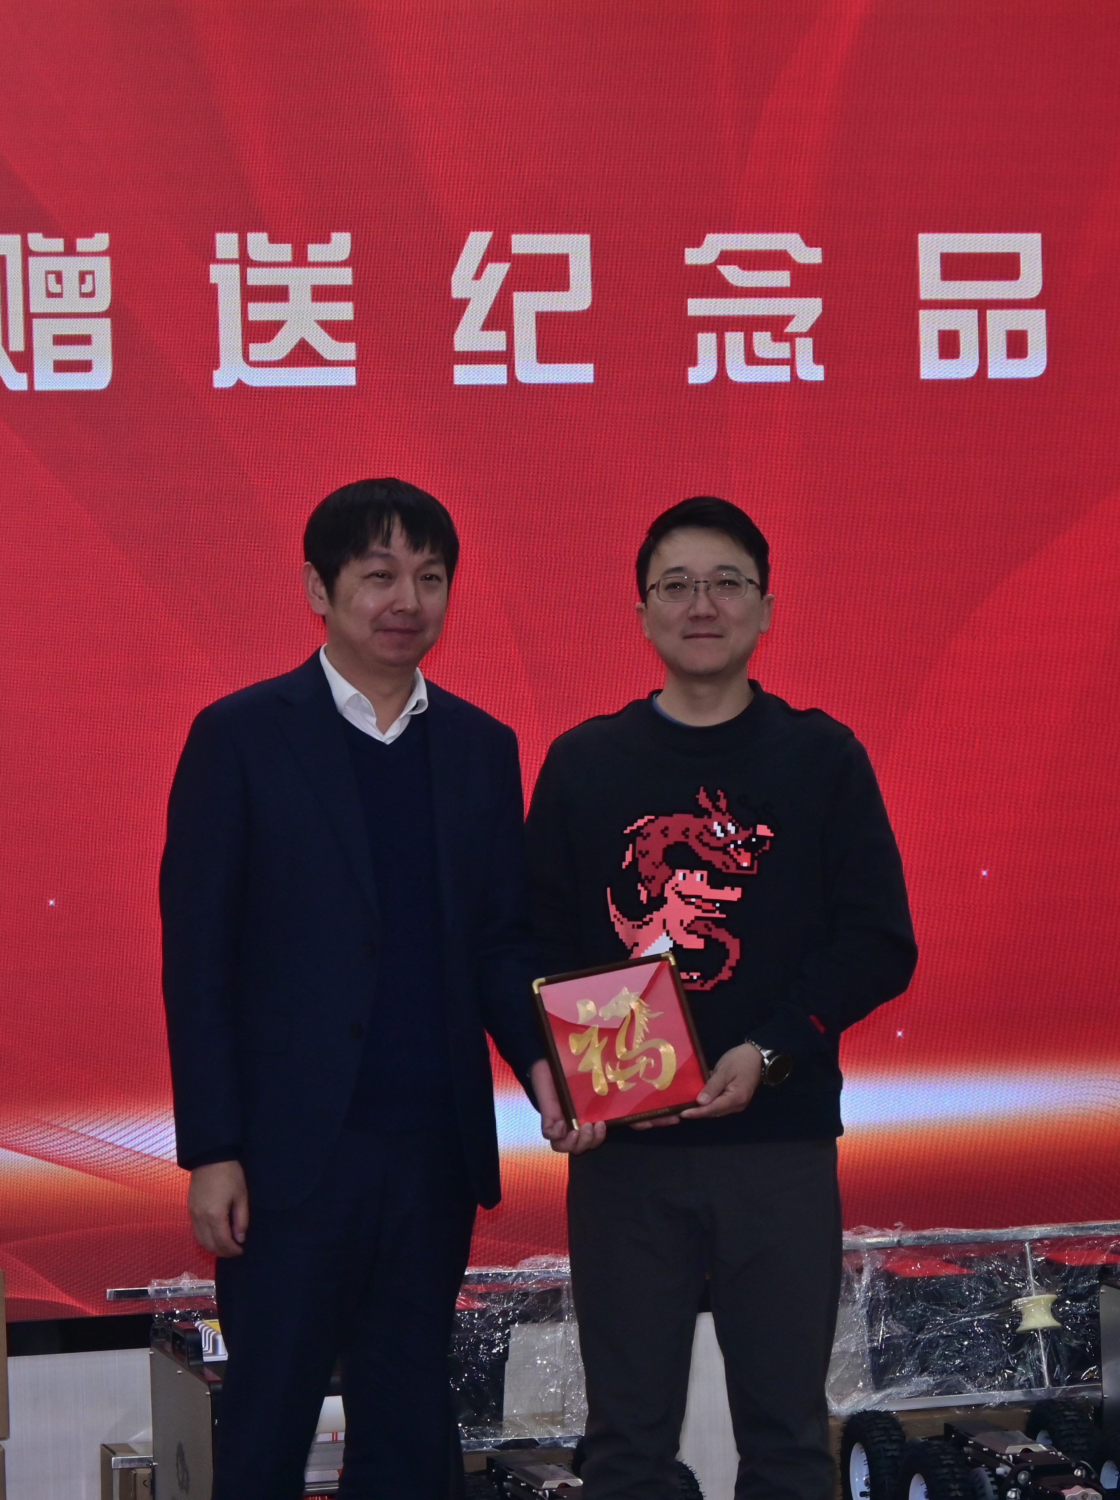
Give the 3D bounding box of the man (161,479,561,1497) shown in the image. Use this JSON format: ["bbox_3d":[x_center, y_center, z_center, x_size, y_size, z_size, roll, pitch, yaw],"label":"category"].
[{"bbox_3d":[-0.235,0.530,6.060,0.540,1.755,0.420,-2,2,-26],"label":"man"}]

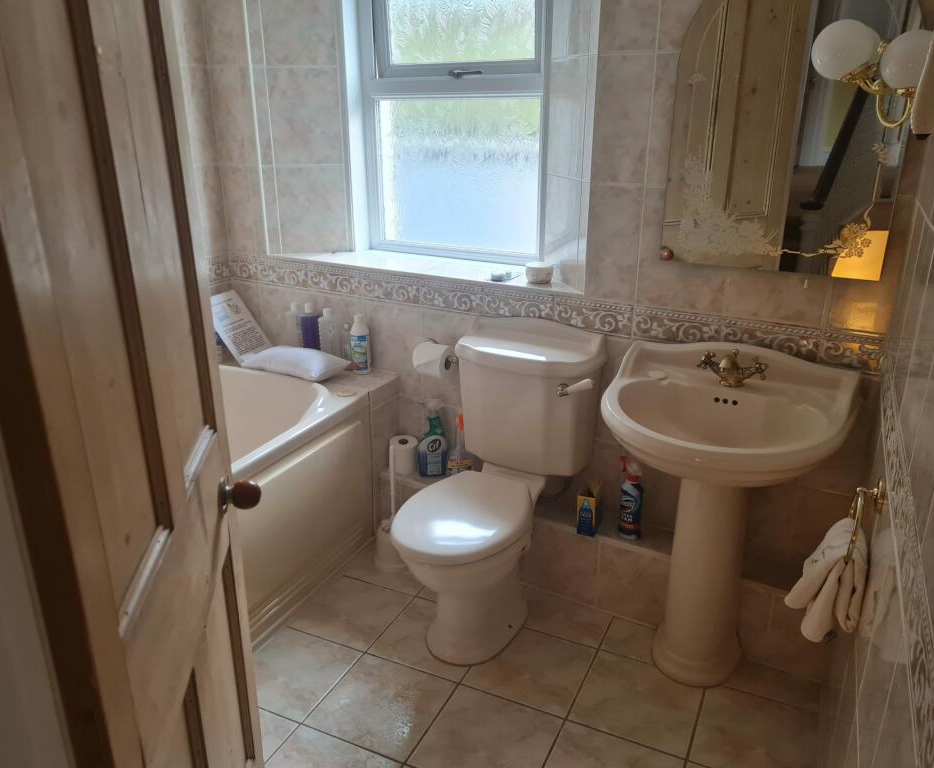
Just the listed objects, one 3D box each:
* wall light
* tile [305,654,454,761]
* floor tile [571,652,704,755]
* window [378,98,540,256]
[{"bbox_3d":[0.844,-0.645,1.601,0.255,0.210,0.200,9,22,24],"label":"wall light"},{"bbox_3d":[-0.218,0.836,2.002,0.298,0.012,0.298,9,21,24],"label":"tile"},{"bbox_3d":[0.451,0.836,2.025,0.298,0.010,0.298,9,22,24],"label":"floor tile"},{"bbox_3d":[-0.043,-0.715,2.645,0.600,0.490,0.040,10,22,23],"label":"window"}]

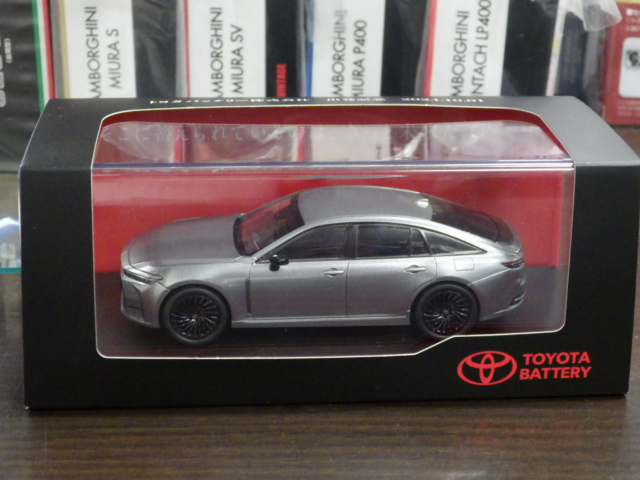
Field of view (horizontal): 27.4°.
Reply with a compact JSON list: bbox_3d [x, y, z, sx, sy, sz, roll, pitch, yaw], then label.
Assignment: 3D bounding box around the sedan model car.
[{"bbox_3d":[0.001,0.004,0.379,0.117,0.034,0.045,-1,23,-4],"label":"sedan model car"}]

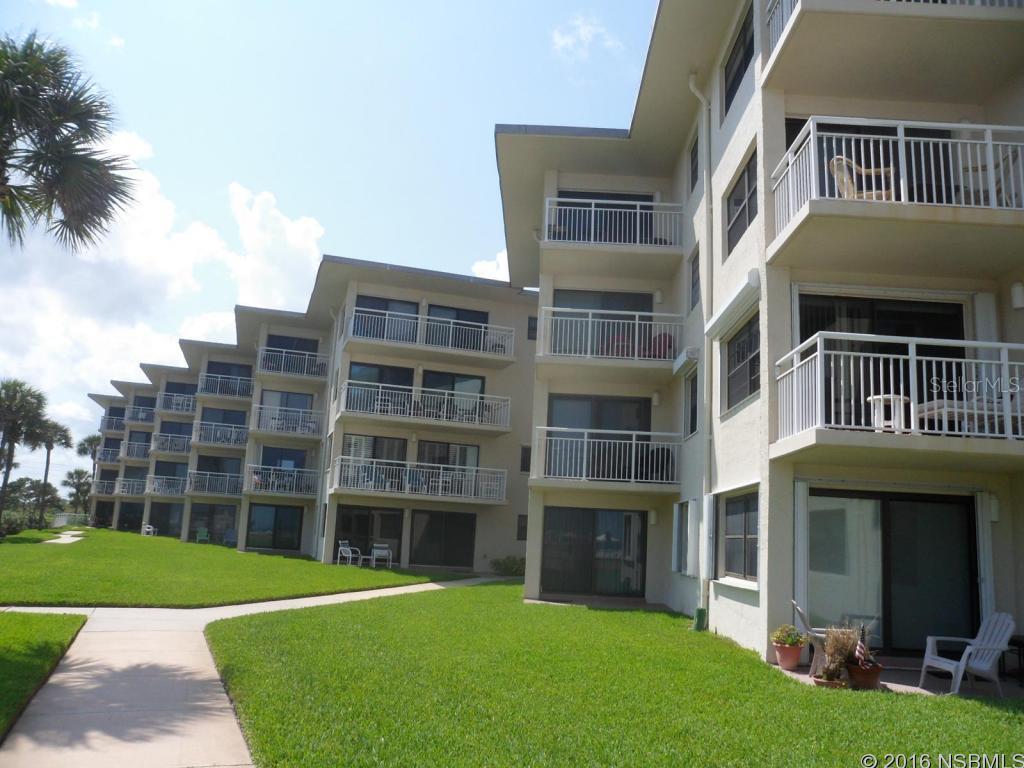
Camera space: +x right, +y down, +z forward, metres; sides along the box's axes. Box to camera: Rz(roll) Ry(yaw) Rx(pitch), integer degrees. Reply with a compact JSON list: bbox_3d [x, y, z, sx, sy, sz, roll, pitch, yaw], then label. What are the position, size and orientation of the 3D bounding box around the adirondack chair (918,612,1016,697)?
[{"bbox_3d":[4.736,2.784,8.055,0.760,0.860,0.700,5,-12,-7],"label":"adirondack chair"}]

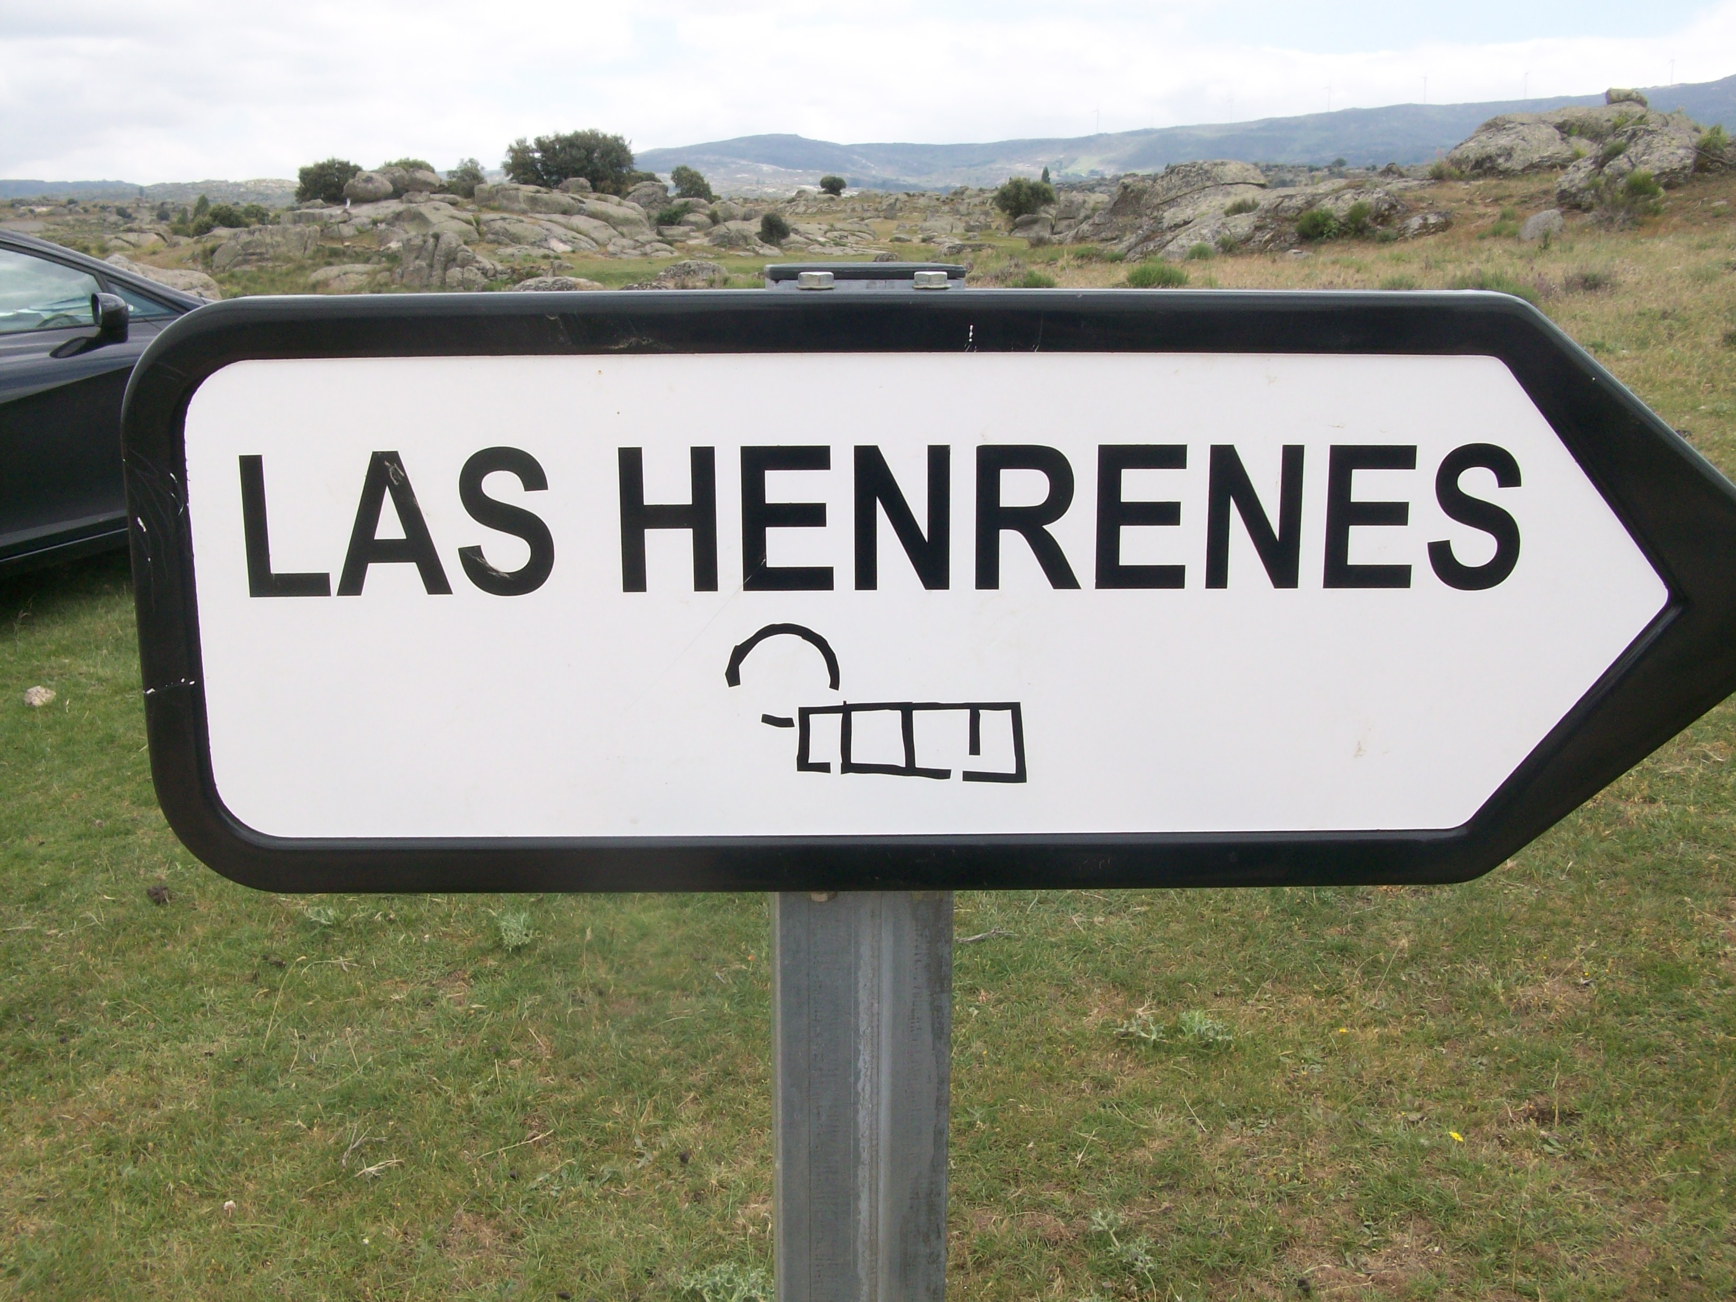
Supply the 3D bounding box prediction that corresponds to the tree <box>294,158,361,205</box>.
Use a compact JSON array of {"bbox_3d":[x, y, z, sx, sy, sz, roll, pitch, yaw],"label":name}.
[{"bbox_3d":[-17.767,-15.485,56.263,2.097,1.597,1.888,-5,16,-16],"label":"tree"}]

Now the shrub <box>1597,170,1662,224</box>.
[{"bbox_3d":[10.693,-6.357,23.963,0.927,0.810,0.835,6,16,22],"label":"shrub"}]

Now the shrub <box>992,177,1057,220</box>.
[{"bbox_3d":[5.662,-16.300,61.630,2.245,1.611,2.021,1,15,5],"label":"shrub"}]

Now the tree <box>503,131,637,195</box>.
[{"bbox_3d":[-11.429,-18.588,65.459,5.026,2.755,3.769,-3,15,-9],"label":"tree"}]

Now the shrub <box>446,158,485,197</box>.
[{"bbox_3d":[-14.829,-17.384,62.983,1.514,1.594,1.363,-3,15,-12],"label":"shrub"}]

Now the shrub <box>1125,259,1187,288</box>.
[{"bbox_3d":[4.080,-5.325,24.083,0.888,0.393,0.799,2,15,9],"label":"shrub"}]

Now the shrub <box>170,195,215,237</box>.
[{"bbox_3d":[-24.368,-15.682,61.516,1.507,1.517,1.357,-6,16,-20],"label":"shrub"}]

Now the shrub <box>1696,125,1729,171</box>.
[{"bbox_3d":[12.451,-7.395,25.126,0.451,0.672,0.406,7,17,24],"label":"shrub"}]

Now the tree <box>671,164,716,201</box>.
[{"bbox_3d":[-7.317,-19.408,71.034,1.799,1.635,1.619,-1,15,-5],"label":"tree"}]

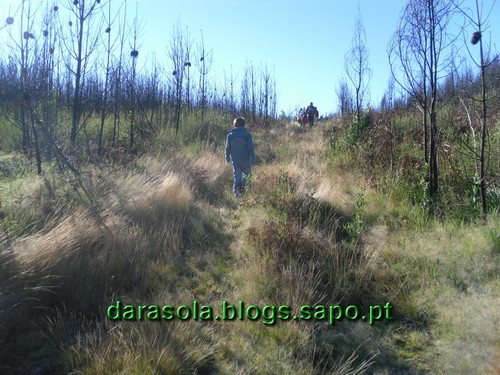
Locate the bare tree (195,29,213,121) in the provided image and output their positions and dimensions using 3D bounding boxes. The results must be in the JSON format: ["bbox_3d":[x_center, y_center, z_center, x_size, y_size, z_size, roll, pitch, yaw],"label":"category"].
[{"bbox_3d":[-1.897,-4.570,16.500,0.750,3.800,0.750,0,-4,0],"label":"bare tree"}]

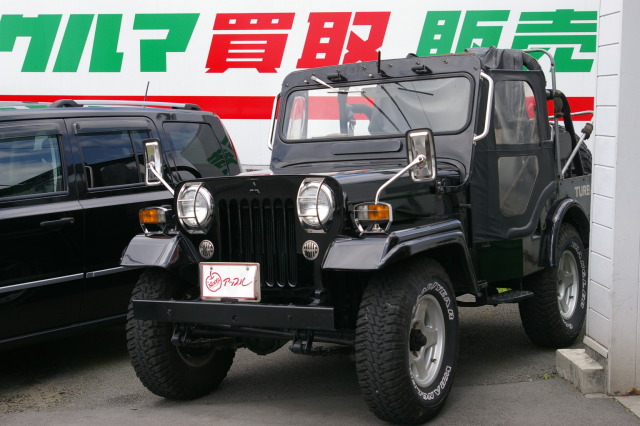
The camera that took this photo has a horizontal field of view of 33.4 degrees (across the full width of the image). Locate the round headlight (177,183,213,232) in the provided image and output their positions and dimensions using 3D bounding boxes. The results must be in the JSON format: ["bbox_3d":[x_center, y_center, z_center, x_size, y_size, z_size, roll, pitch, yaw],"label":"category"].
[{"bbox_3d":[-0.607,-0.029,5.133,0.207,0.227,0.111,-1,3,31],"label":"round headlight"}]

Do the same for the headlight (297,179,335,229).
[{"bbox_3d":[-0.020,-0.038,4.785,0.207,0.227,0.111,-1,3,31],"label":"headlight"}]

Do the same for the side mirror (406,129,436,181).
[{"bbox_3d":[0.450,-0.258,4.737,0.141,0.242,0.056,-2,3,13],"label":"side mirror"}]

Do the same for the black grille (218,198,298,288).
[{"bbox_3d":[-0.283,0.138,4.996,0.434,0.414,0.061,-1,3,31],"label":"black grille"}]

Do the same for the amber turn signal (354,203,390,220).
[{"bbox_3d":[0.237,-0.005,4.689,0.167,0.079,0.076,-1,3,31],"label":"amber turn signal"}]

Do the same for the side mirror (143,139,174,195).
[{"bbox_3d":[-0.862,-0.254,5.514,0.151,0.242,0.061,0,4,43],"label":"side mirror"}]

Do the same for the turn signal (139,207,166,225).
[{"bbox_3d":[-0.821,0.013,5.316,0.167,0.077,0.076,-1,3,31],"label":"turn signal"}]

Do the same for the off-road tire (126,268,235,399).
[{"bbox_3d":[-0.708,0.597,5.559,0.242,0.752,0.757,-1,3,28],"label":"off-road tire"}]

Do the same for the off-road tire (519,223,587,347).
[{"bbox_3d":[1.459,0.448,6.649,0.242,0.752,0.757,-1,3,31],"label":"off-road tire"}]

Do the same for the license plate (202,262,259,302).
[{"bbox_3d":[-0.403,0.314,4.786,0.333,0.173,0.015,-1,3,31],"label":"license plate"}]

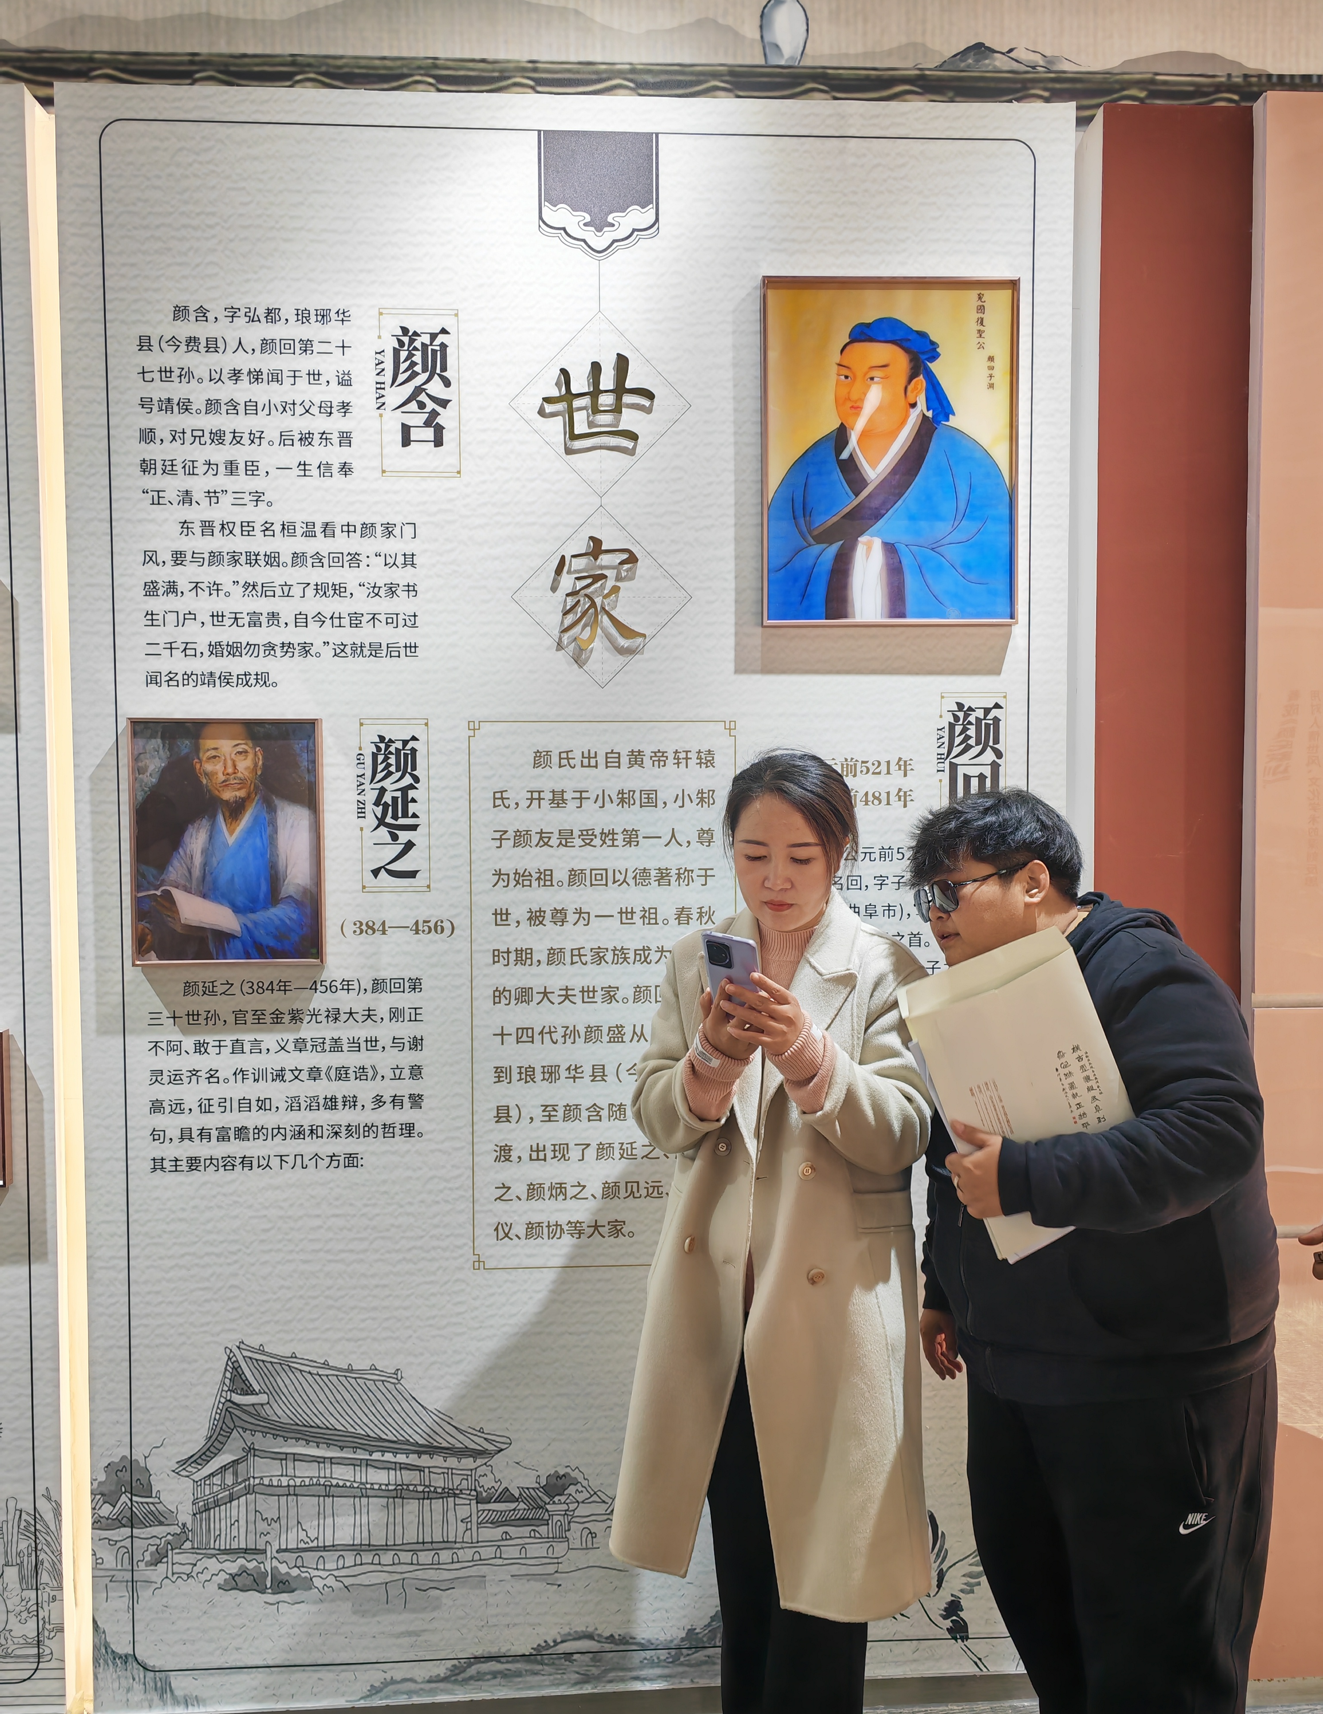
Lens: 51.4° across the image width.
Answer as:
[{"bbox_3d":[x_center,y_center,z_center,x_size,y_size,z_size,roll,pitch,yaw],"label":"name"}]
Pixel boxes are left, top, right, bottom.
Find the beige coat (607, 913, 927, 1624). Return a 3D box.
[{"bbox_3d":[0.147,0.503,1.830,0.430,0.925,0.380,1,3,22],"label":"beige coat"}]

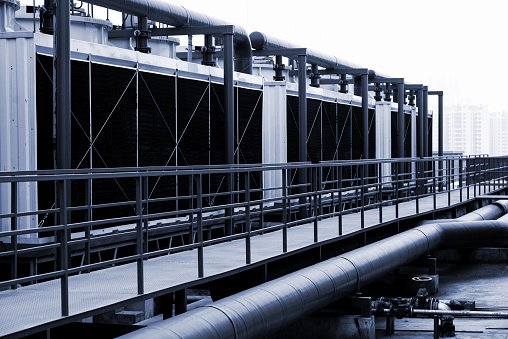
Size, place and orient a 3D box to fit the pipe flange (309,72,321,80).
[{"bbox_3d":[1.398,-2.126,27.483,0.250,0.170,0.260,0,1,17],"label":"pipe flange"}]

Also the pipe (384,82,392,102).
[{"bbox_3d":[4.016,-2.296,35.798,0.200,0.600,0.200,0,1,17],"label":"pipe"}]

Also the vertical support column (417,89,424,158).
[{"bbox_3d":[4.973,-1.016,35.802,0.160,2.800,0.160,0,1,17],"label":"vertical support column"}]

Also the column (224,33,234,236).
[{"bbox_3d":[-0.369,-0.431,18.821,0.155,3.400,0.155,0,1,17],"label":"column"}]

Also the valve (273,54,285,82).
[{"bbox_3d":[0.517,-2.095,24.678,0.250,0.520,0.250,-1,1,0],"label":"valve"}]

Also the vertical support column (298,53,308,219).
[{"bbox_3d":[0.966,-0.553,23.062,0.155,3.350,0.155,0,1,17],"label":"vertical support column"}]

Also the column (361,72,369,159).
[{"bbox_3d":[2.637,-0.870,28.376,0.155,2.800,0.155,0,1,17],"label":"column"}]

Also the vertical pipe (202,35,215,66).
[{"bbox_3d":[-0.777,-2.035,20.566,0.190,0.540,0.190,0,1,17],"label":"vertical pipe"}]

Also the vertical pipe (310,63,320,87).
[{"bbox_3d":[1.413,-2.134,27.528,0.190,0.550,0.190,0,1,17],"label":"vertical pipe"}]

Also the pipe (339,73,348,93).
[{"bbox_3d":[2.255,-2.154,30.204,0.250,0.450,0.250,0,1,17],"label":"pipe"}]

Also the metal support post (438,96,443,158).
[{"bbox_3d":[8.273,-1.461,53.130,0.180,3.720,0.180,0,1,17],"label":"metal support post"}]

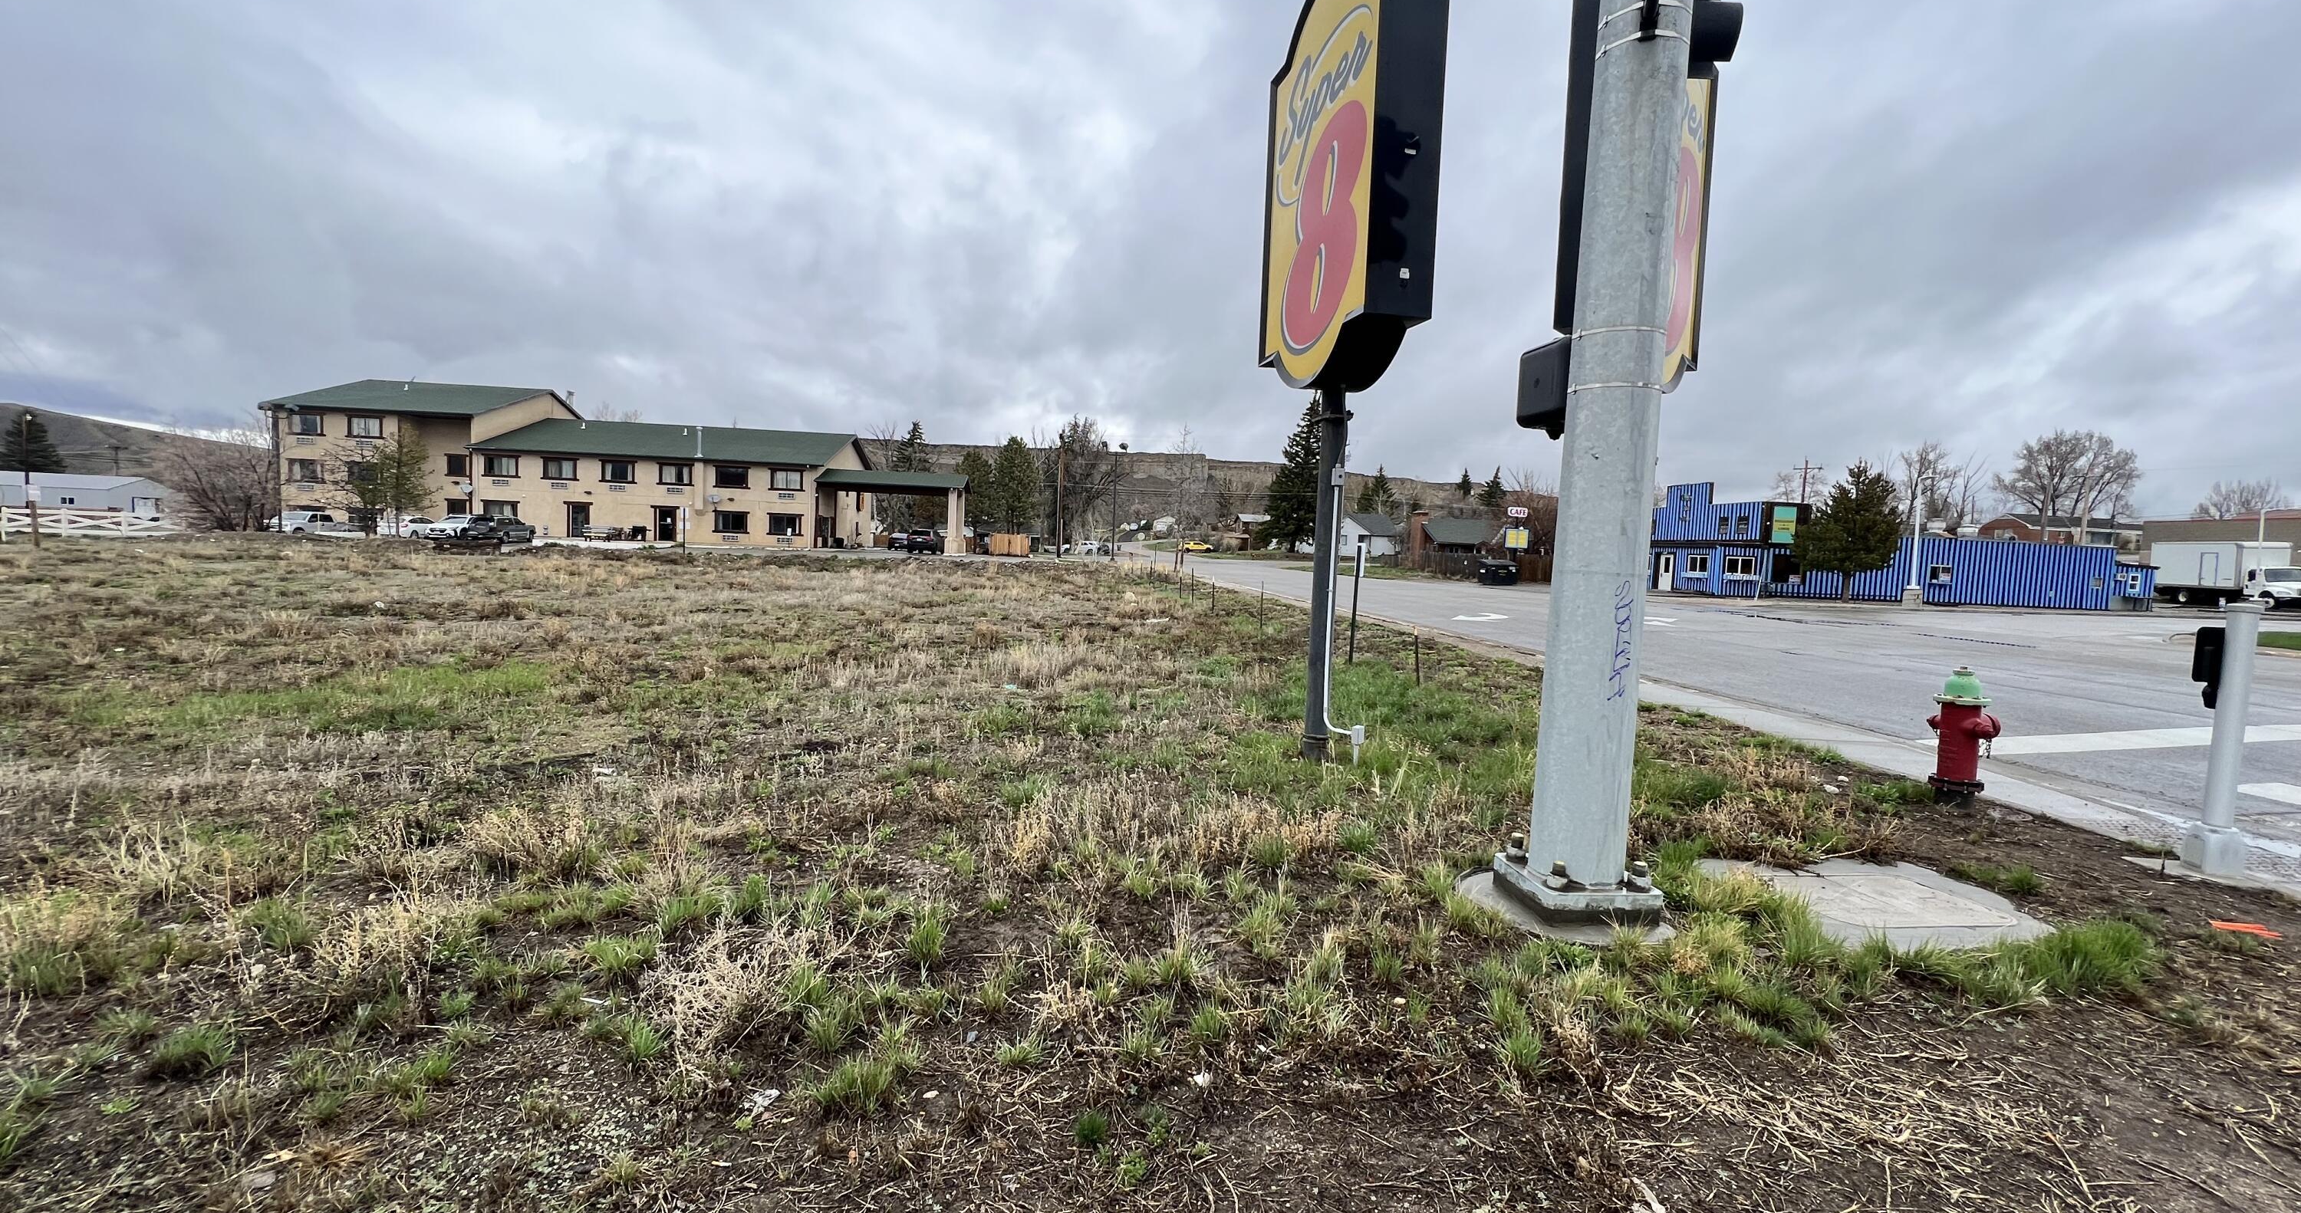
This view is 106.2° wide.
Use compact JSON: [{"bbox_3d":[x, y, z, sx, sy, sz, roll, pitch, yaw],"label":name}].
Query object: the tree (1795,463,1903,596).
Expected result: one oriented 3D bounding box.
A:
[{"bbox_3d":[37.342,-4.087,46.251,4.700,7.255,4.700,5,5,39],"label":"tree"}]

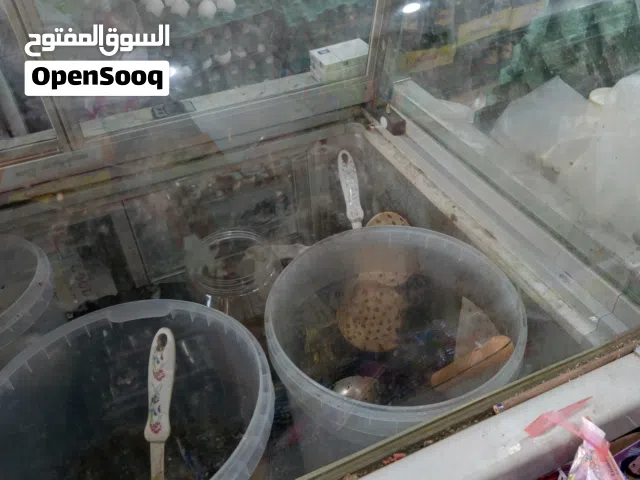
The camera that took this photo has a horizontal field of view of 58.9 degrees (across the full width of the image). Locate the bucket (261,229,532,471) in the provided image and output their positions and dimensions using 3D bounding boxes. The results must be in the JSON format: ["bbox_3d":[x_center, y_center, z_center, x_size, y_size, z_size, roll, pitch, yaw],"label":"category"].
[{"bbox_3d":[0.095,0.180,0.750,0.300,0.285,0.300,-3,40,2],"label":"bucket"}]

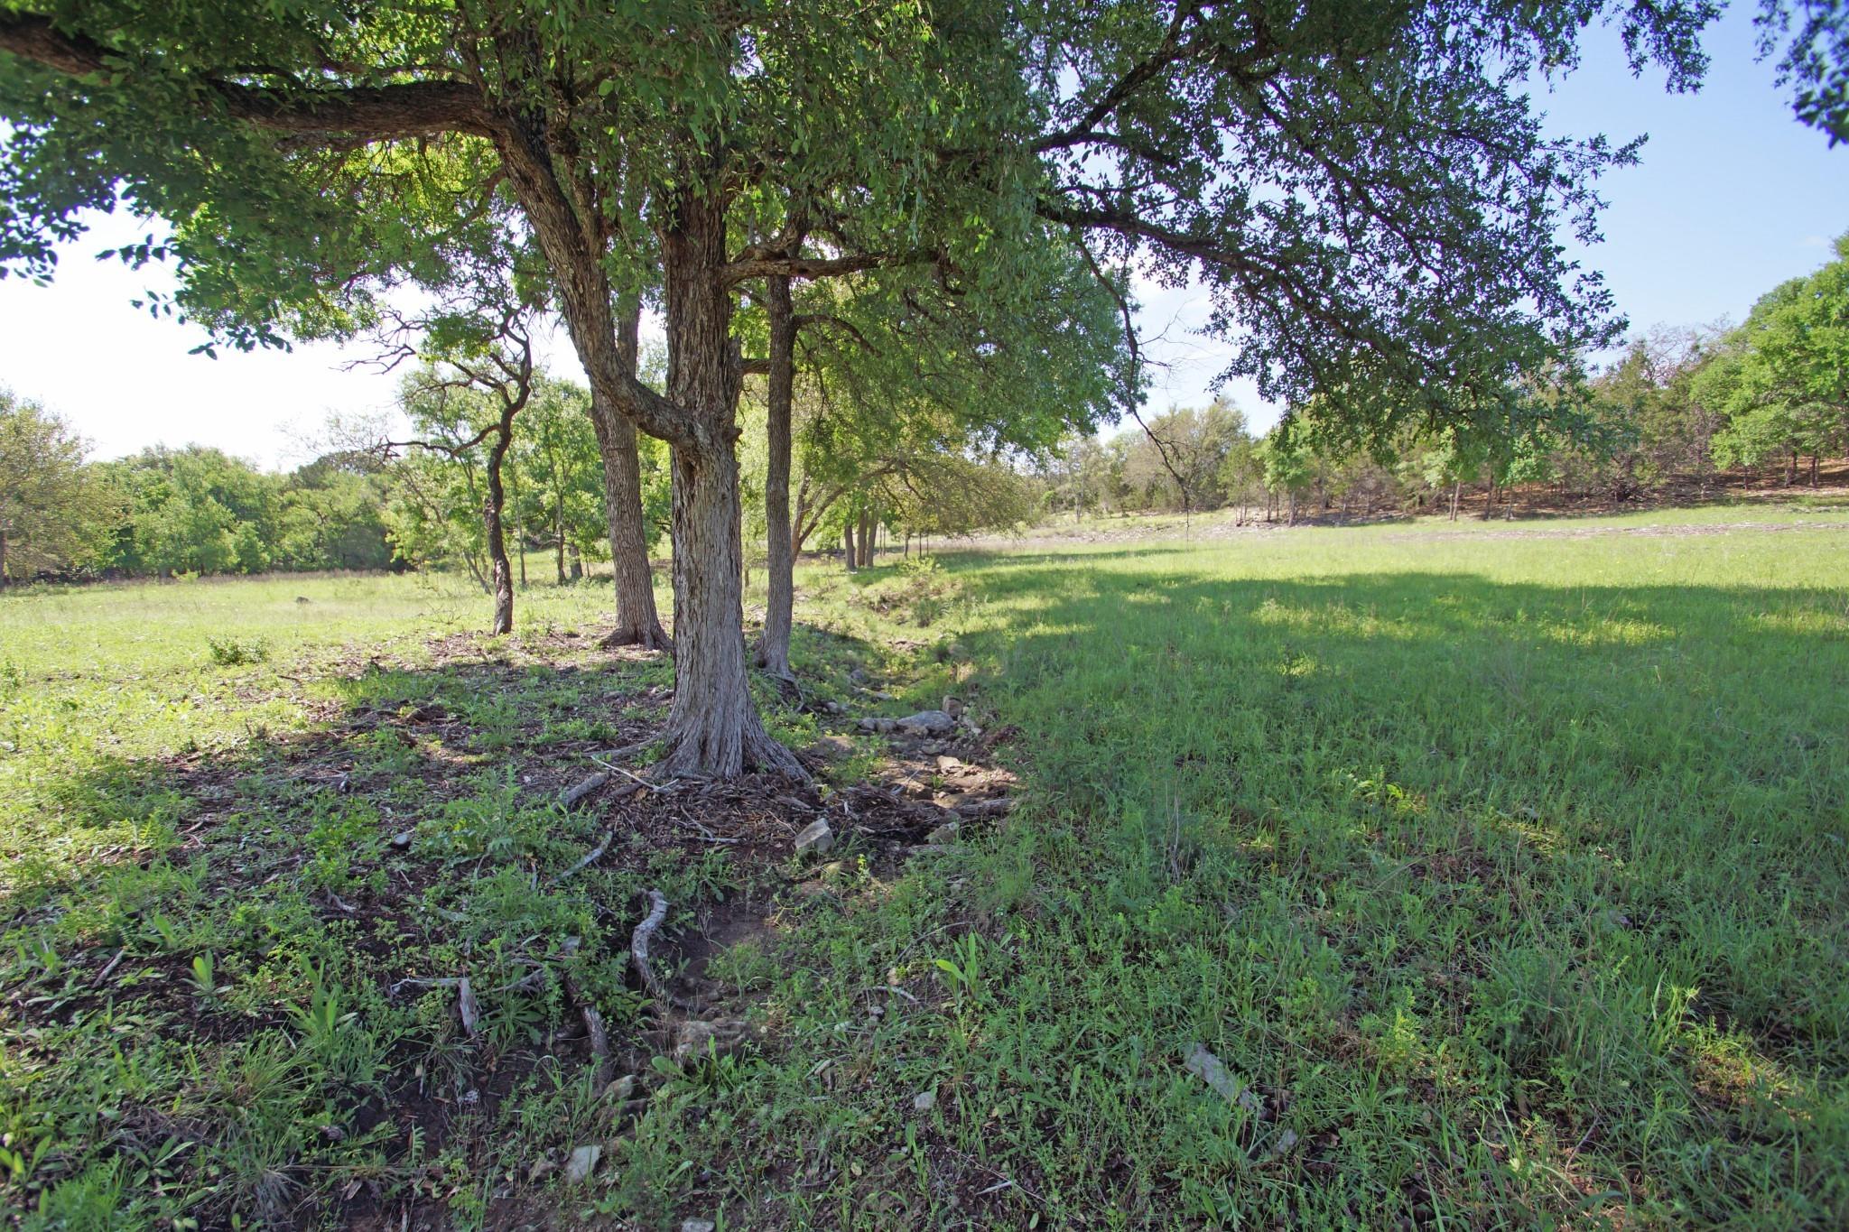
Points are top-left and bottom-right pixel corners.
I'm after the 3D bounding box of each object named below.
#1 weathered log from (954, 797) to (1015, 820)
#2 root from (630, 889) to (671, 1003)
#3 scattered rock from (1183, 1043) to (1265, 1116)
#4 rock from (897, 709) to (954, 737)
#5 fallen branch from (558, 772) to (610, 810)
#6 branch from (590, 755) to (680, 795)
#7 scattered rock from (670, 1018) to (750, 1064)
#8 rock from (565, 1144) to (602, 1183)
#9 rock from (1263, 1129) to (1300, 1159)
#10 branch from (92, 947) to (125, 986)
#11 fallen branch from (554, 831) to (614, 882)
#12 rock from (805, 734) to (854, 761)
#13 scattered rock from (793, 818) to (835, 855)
[{"bbox_3d":[0.364,1.156,4.638,0.360,0.100,0.110,-1,5,-8],"label":"weathered log"},{"bbox_3d":[-1.133,1.352,3.188,0.150,0.190,0.620,-1,4,-20],"label":"root"},{"bbox_3d":[0.862,1.338,2.233,0.090,0.050,0.250,-2,5,-26],"label":"scattered rock"},{"bbox_3d":[0.014,1.017,7.325,0.560,0.190,0.360,0,4,0],"label":"rock"},{"bbox_3d":[-2.151,1.103,4.895,0.100,0.100,0.550,1,5,8],"label":"fallen branch"},{"bbox_3d":[-2.086,1.101,5.451,0.900,0.100,0.190,3,5,40],"label":"branch"},{"bbox_3d":[-0.711,1.413,2.570,0.250,0.085,0.130,-1,4,-15],"label":"scattered rock"},{"bbox_3d":[-0.879,1.412,1.988,0.070,0.045,0.095,1,5,12],"label":"rock"},{"bbox_3d":[0.925,1.371,1.996,0.085,0.045,0.060,2,4,25],"label":"rock"},{"bbox_3d":[-3.041,1.312,2.873,0.030,0.030,0.290,-2,5,-32],"label":"branch"},{"bbox_3d":[-1.731,1.221,3.941,0.070,0.060,0.550,1,5,8],"label":"fallen branch"},{"bbox_3d":[-0.804,1.126,6.593,0.400,0.160,0.330,0,4,-7],"label":"rock"},{"bbox_3d":[-0.592,1.180,4.122,0.190,0.140,0.150,-2,5,-25],"label":"scattered rock"}]

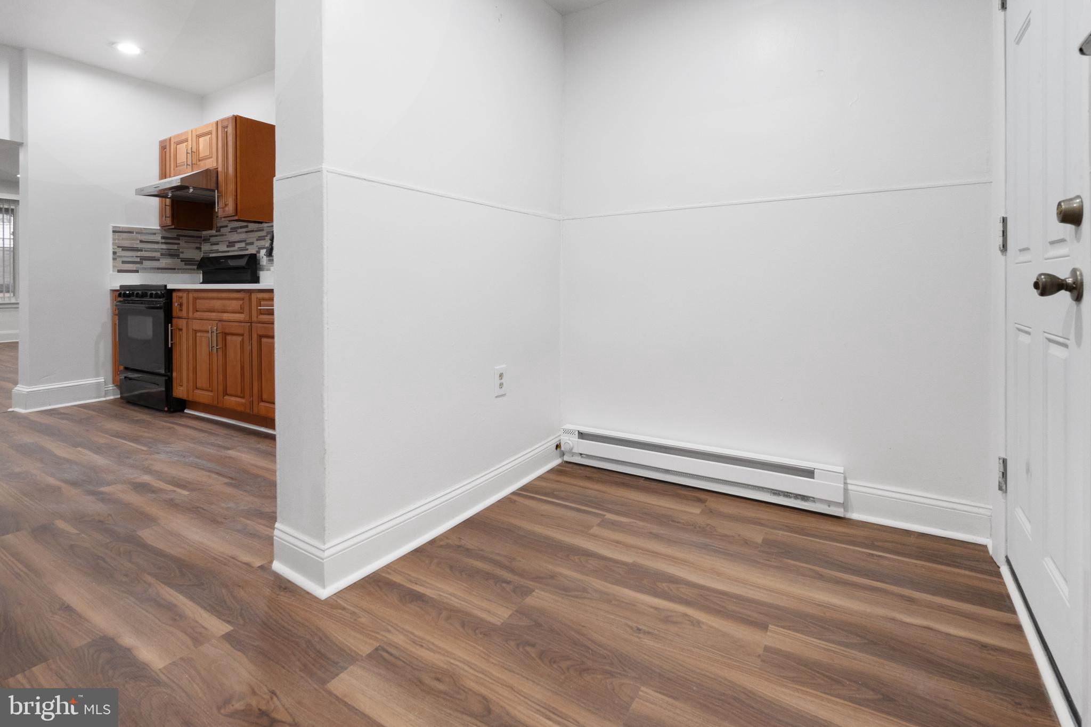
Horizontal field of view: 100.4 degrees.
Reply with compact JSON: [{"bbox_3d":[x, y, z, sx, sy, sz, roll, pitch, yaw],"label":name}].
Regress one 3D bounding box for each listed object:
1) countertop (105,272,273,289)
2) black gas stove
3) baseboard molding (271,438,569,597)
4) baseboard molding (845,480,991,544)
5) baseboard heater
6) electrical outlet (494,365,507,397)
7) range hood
[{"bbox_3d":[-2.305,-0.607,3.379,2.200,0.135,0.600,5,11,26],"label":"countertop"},{"bbox_3d":[-2.842,-0.213,3.653,0.732,1.000,0.630,6,11,30],"label":"black gas stove"},{"bbox_3d":[-0.395,0.516,1.897,0.271,0.142,1.269,7,12,36],"label":"baseboard molding"},{"bbox_3d":[1.373,0.552,1.701,0.425,0.136,0.028,5,11,27],"label":"baseboard molding"},{"bbox_3d":[0.645,0.459,2.081,1.211,0.172,0.075,5,11,26],"label":"baseboard heater"},{"bbox_3d":[-0.193,0.080,1.988,0.009,0.123,0.078,7,12,36],"label":"electrical outlet"},{"bbox_3d":[-2.819,-1.447,3.686,0.740,0.175,0.510,6,11,30],"label":"range hood"}]

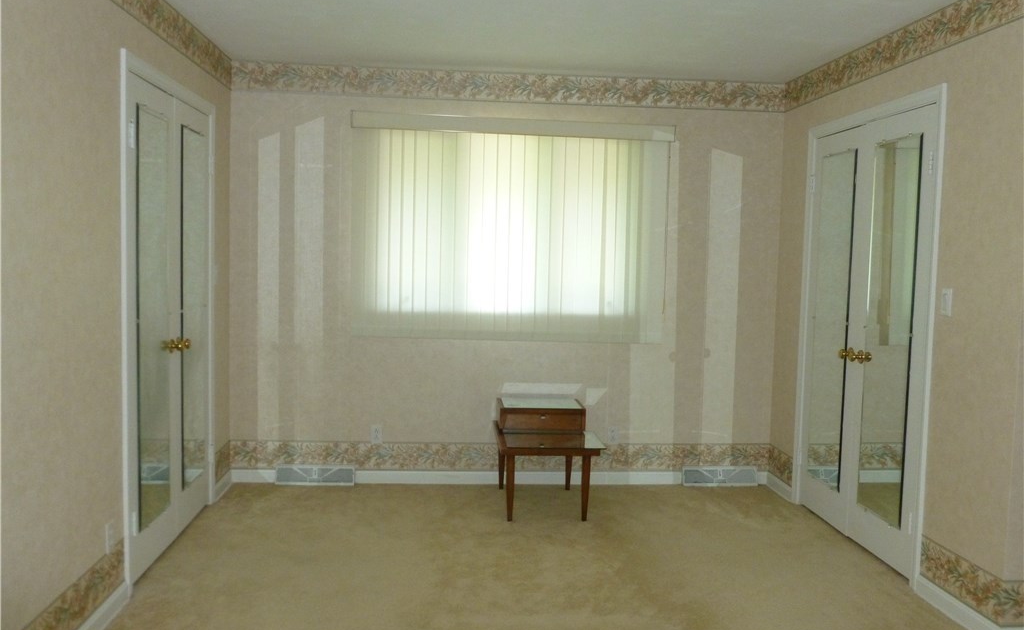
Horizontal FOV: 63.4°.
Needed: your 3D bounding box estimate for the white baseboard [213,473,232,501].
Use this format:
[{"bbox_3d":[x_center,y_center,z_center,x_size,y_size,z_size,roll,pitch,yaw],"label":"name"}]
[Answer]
[{"bbox_3d":[-1.627,0.960,4.687,0.018,0.080,0.357,1,4,-5],"label":"white baseboard"}]

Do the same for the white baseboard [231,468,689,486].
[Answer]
[{"bbox_3d":[-0.299,0.973,4.970,2.714,0.080,0.020,1,4,-5],"label":"white baseboard"}]

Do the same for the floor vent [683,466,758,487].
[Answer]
[{"bbox_3d":[1.278,0.990,5.090,0.465,0.108,0.050,1,4,-5],"label":"floor vent"}]

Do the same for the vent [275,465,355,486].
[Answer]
[{"bbox_3d":[-1.157,0.944,4.880,0.458,0.108,0.050,1,4,-5],"label":"vent"}]

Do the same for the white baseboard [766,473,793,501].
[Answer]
[{"bbox_3d":[1.597,1.020,4.970,0.018,0.080,0.347,1,4,-5],"label":"white baseboard"}]

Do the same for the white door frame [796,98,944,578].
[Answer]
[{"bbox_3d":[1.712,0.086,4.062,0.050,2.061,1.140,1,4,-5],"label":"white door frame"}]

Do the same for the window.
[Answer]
[{"bbox_3d":[0.004,-0.493,4.849,1.875,1.295,0.095,1,4,-5],"label":"window"}]

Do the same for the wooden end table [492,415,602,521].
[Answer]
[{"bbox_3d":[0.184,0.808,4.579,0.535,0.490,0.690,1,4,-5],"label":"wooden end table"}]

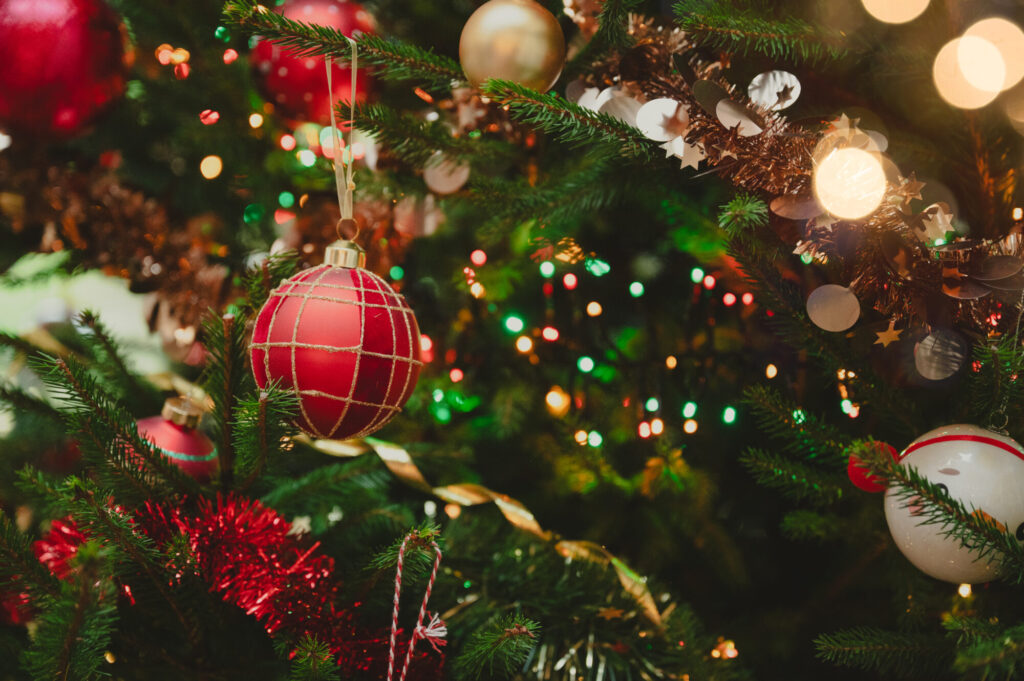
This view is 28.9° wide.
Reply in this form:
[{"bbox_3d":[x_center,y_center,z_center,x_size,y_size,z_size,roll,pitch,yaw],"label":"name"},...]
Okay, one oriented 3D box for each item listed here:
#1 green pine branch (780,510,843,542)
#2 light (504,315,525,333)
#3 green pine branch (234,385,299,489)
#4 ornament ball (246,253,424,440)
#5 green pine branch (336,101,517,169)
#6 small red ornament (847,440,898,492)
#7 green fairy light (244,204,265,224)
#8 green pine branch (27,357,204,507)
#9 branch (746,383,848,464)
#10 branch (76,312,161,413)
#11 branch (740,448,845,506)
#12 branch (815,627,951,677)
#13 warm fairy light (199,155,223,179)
[{"bbox_3d":[0.173,0.107,1.150,0.040,0.019,0.026,7,-4,-37],"label":"green pine branch"},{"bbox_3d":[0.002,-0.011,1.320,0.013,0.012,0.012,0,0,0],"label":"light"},{"bbox_3d":[-0.112,0.044,0.910,0.030,0.048,0.030,1,2,0],"label":"green pine branch"},{"bbox_3d":[-0.083,0.000,0.940,0.080,0.095,0.080,5,0,0],"label":"ornament ball"},{"bbox_3d":[-0.045,-0.108,1.040,0.095,0.031,0.045,14,0,-15],"label":"green pine branch"},{"bbox_3d":[0.179,0.063,0.990,0.026,0.026,0.024,0,0,0],"label":"small red ornament"},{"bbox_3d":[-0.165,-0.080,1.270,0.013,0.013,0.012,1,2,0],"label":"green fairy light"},{"bbox_3d":[-0.181,0.041,0.910,0.105,0.040,0.042,46,-15,-15],"label":"green pine branch"},{"bbox_3d":[0.156,0.046,1.100,0.072,0.030,0.034,33,-9,-14],"label":"branch"},{"bbox_3d":[-0.208,0.011,1.050,0.045,0.053,0.038,1,2,12],"label":"branch"},{"bbox_3d":[0.144,0.070,1.020,0.056,0.025,0.034,14,0,-15],"label":"branch"},{"bbox_3d":[0.196,0.164,1.050,0.074,0.031,0.034,6,-2,-17],"label":"branch"},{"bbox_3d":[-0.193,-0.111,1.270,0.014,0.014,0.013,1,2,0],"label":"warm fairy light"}]

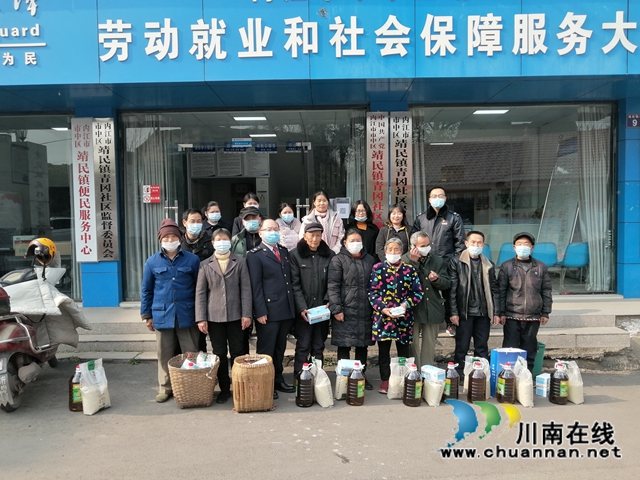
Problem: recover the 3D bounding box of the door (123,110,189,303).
[{"bbox_3d":[-2.410,-0.465,7.315,0.969,2.719,0.060,-1,2,0],"label":"door"}]

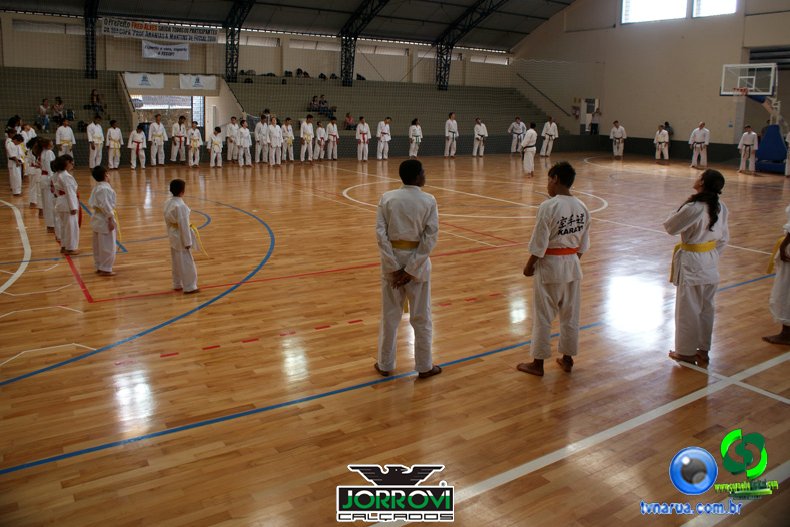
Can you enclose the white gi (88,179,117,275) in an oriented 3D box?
[{"bbox_3d":[-3.388,-0.429,6.864,0.290,1.040,0.340,-12,20,-43],"label":"white gi"}]

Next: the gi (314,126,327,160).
[{"bbox_3d":[-2.919,-4.799,23.216,0.460,1.490,0.340,-8,17,-33],"label":"gi"}]

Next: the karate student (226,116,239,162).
[{"bbox_3d":[-5.939,-4.454,21.723,0.480,1.330,0.330,-5,16,-24],"label":"karate student"}]

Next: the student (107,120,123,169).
[{"bbox_3d":[-8.787,-3.622,18.598,0.500,1.290,0.280,-7,16,-28],"label":"student"}]

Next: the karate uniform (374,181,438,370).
[{"bbox_3d":[0.095,0.102,4.311,0.470,1.350,0.330,2,14,3],"label":"karate uniform"}]

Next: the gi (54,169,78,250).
[{"bbox_3d":[-4.360,-0.702,7.842,0.380,1.101,0.260,13,18,39],"label":"gi"}]

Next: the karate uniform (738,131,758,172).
[{"bbox_3d":[13.386,-4.216,22.440,0.600,1.529,0.330,14,19,40],"label":"karate uniform"}]

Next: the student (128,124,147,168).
[{"bbox_3d":[-7.823,-3.535,18.010,0.530,1.334,0.300,-6,16,-26],"label":"student"}]

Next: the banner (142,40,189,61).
[{"bbox_3d":[-10.077,-9.322,26.021,2.000,0.680,0.050,-8,17,-32],"label":"banner"}]

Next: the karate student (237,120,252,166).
[{"bbox_3d":[-4.980,-3.977,19.632,0.480,1.514,0.300,-9,18,-34],"label":"karate student"}]

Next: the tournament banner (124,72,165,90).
[{"bbox_3d":[-10.209,-7.461,24.200,1.580,0.620,0.030,-8,17,-31],"label":"tournament banner"}]

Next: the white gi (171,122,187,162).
[{"bbox_3d":[-7.418,-4.147,20.288,0.530,1.309,0.300,-7,17,-29],"label":"white gi"}]

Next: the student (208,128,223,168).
[{"bbox_3d":[-5.788,-3.757,19.176,0.460,1.277,0.280,-6,16,-27],"label":"student"}]

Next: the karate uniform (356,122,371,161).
[{"bbox_3d":[-1.228,-4.800,23.314,0.560,1.420,0.340,0,14,-6],"label":"karate uniform"}]

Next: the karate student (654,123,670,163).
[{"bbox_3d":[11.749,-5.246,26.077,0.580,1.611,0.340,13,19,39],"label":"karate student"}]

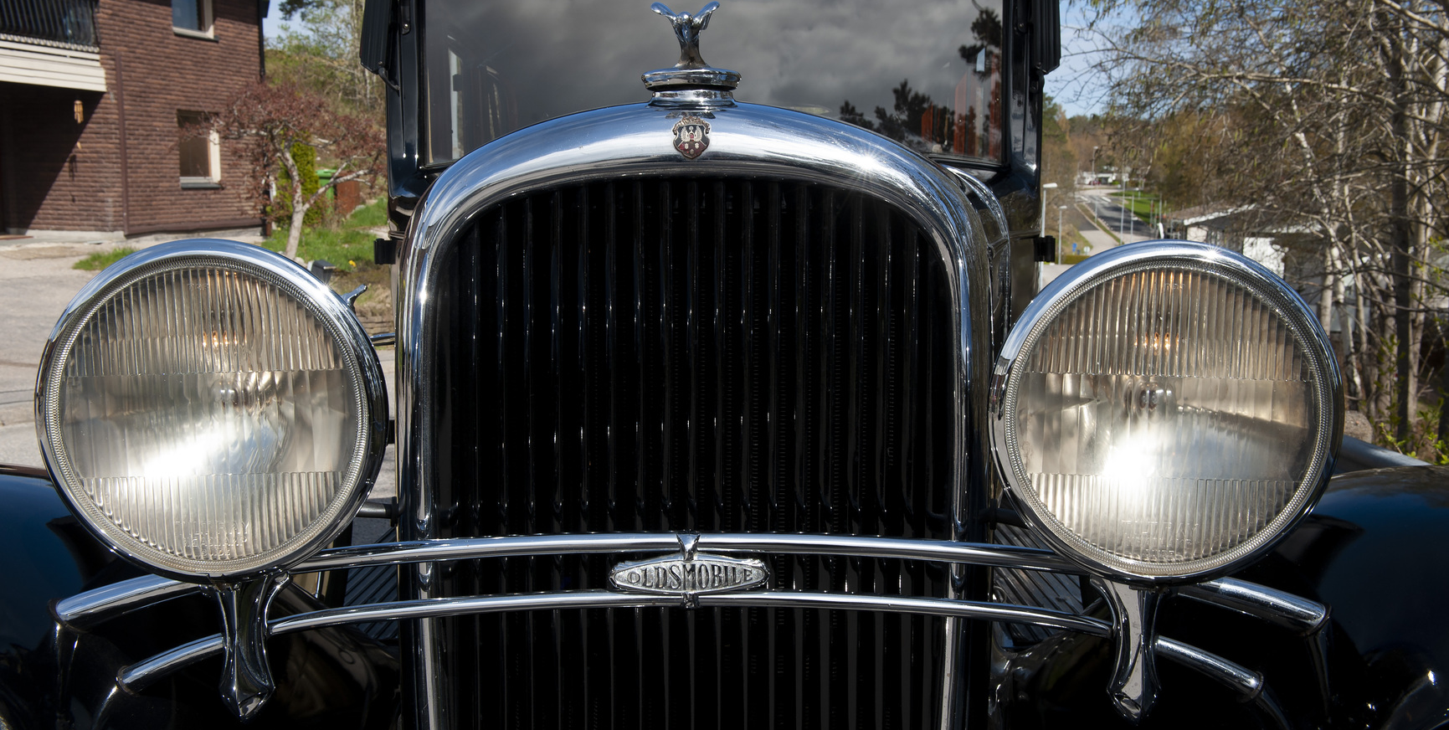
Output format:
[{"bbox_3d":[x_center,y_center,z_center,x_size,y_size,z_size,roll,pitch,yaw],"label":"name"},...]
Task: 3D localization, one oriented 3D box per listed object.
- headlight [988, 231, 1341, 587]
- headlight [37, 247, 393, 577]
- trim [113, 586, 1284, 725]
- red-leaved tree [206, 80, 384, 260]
[{"bbox_3d":[0.356,0.026,1.214,0.278,0.278,0.200,0,7,0],"label":"headlight"},{"bbox_3d":[-0.411,0.026,1.214,0.278,0.278,0.200,0,7,0],"label":"headlight"},{"bbox_3d":[-0.028,0.255,1.235,1.030,0.120,0.090,0,7,0],"label":"trim"},{"bbox_3d":[-4.847,-2.191,15.800,2.100,2.050,2.050,0,7,0],"label":"red-leaved tree"}]

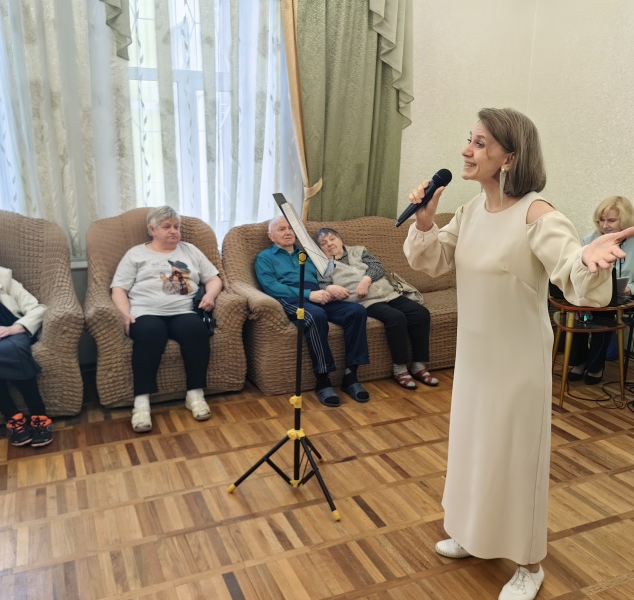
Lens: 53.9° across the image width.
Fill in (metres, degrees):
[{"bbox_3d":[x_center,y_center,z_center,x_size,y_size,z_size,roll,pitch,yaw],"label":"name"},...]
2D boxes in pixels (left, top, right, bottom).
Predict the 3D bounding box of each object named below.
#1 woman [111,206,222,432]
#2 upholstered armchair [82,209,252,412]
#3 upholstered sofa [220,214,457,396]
[{"bbox_3d":[-0.873,0.047,3.737,0.619,1.125,0.906,-3,14,-18],"label":"woman"},{"bbox_3d":[-1.009,-0.013,4.018,0.951,1.102,0.861,-5,15,-24],"label":"upholstered armchair"},{"bbox_3d":[0.531,-0.080,4.640,2.363,1.012,0.936,-5,15,-24],"label":"upholstered sofa"}]

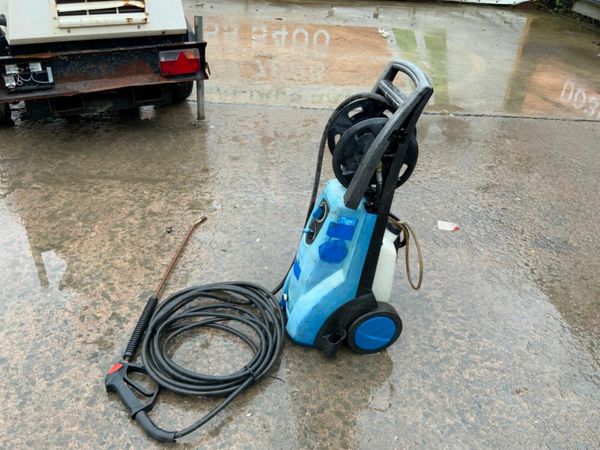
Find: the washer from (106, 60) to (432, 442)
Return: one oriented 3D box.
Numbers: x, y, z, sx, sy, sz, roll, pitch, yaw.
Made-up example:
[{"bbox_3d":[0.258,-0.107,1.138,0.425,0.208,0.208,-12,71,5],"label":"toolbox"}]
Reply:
[{"bbox_3d":[-0.103,-0.108,1.632,0.990,0.920,1.140,-2,32,-9],"label":"washer"}]

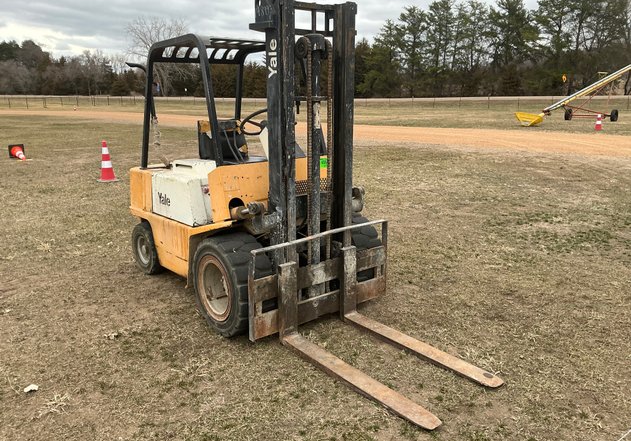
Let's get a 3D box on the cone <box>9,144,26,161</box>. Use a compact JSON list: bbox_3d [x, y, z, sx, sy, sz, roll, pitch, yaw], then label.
[{"bbox_3d":[-6.776,-1.486,11.747,0.368,0.368,0.724,-11,28,-38],"label":"cone"}]

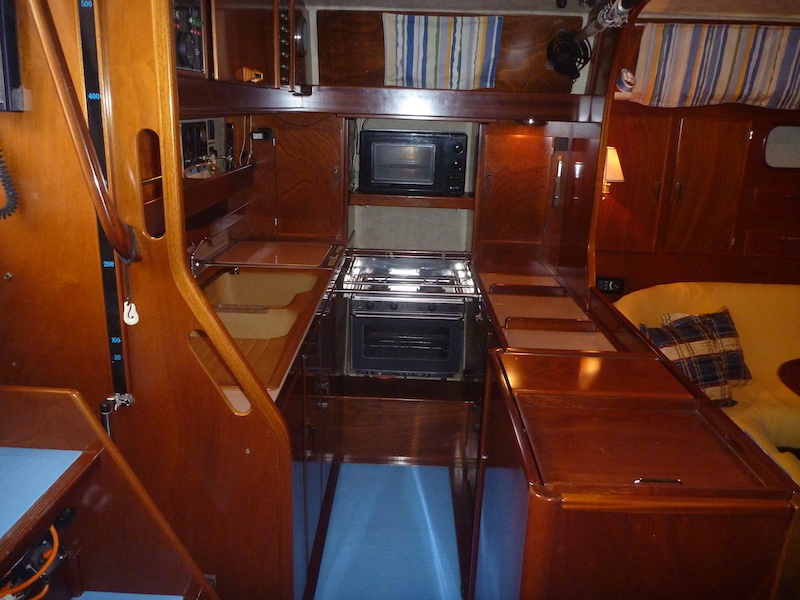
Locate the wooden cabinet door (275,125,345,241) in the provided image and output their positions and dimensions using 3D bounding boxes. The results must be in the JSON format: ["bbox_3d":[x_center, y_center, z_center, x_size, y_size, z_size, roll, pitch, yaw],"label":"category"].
[{"bbox_3d":[-0.411,-0.532,2.972,0.310,0.510,0.040,2,16,0],"label":"wooden cabinet door"}]

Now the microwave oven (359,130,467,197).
[{"bbox_3d":[0.065,-0.672,3.138,0.485,0.280,0.350,2,16,0],"label":"microwave oven"}]

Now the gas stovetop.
[{"bbox_3d":[0.046,-0.110,2.844,0.530,0.100,0.460,2,16,0],"label":"gas stovetop"}]

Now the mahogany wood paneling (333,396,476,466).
[{"bbox_3d":[0.016,0.560,2.770,0.580,0.310,0.040,2,16,0],"label":"mahogany wood paneling"}]

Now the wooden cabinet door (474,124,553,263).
[{"bbox_3d":[0.510,-0.486,2.973,0.325,0.600,0.040,2,16,0],"label":"wooden cabinet door"}]

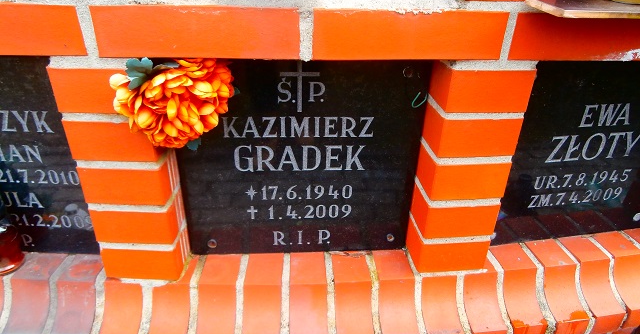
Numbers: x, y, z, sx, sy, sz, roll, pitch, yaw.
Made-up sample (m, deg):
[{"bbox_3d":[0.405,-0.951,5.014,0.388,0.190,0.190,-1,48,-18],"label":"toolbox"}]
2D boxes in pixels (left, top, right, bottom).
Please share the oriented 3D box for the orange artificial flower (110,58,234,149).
[{"bbox_3d":[-0.193,-0.081,0.611,0.158,0.135,0.110,-1,31,-4],"label":"orange artificial flower"}]

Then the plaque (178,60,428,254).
[{"bbox_3d":[-0.035,-0.012,0.775,0.402,0.390,0.025,-1,31,-4],"label":"plaque"}]

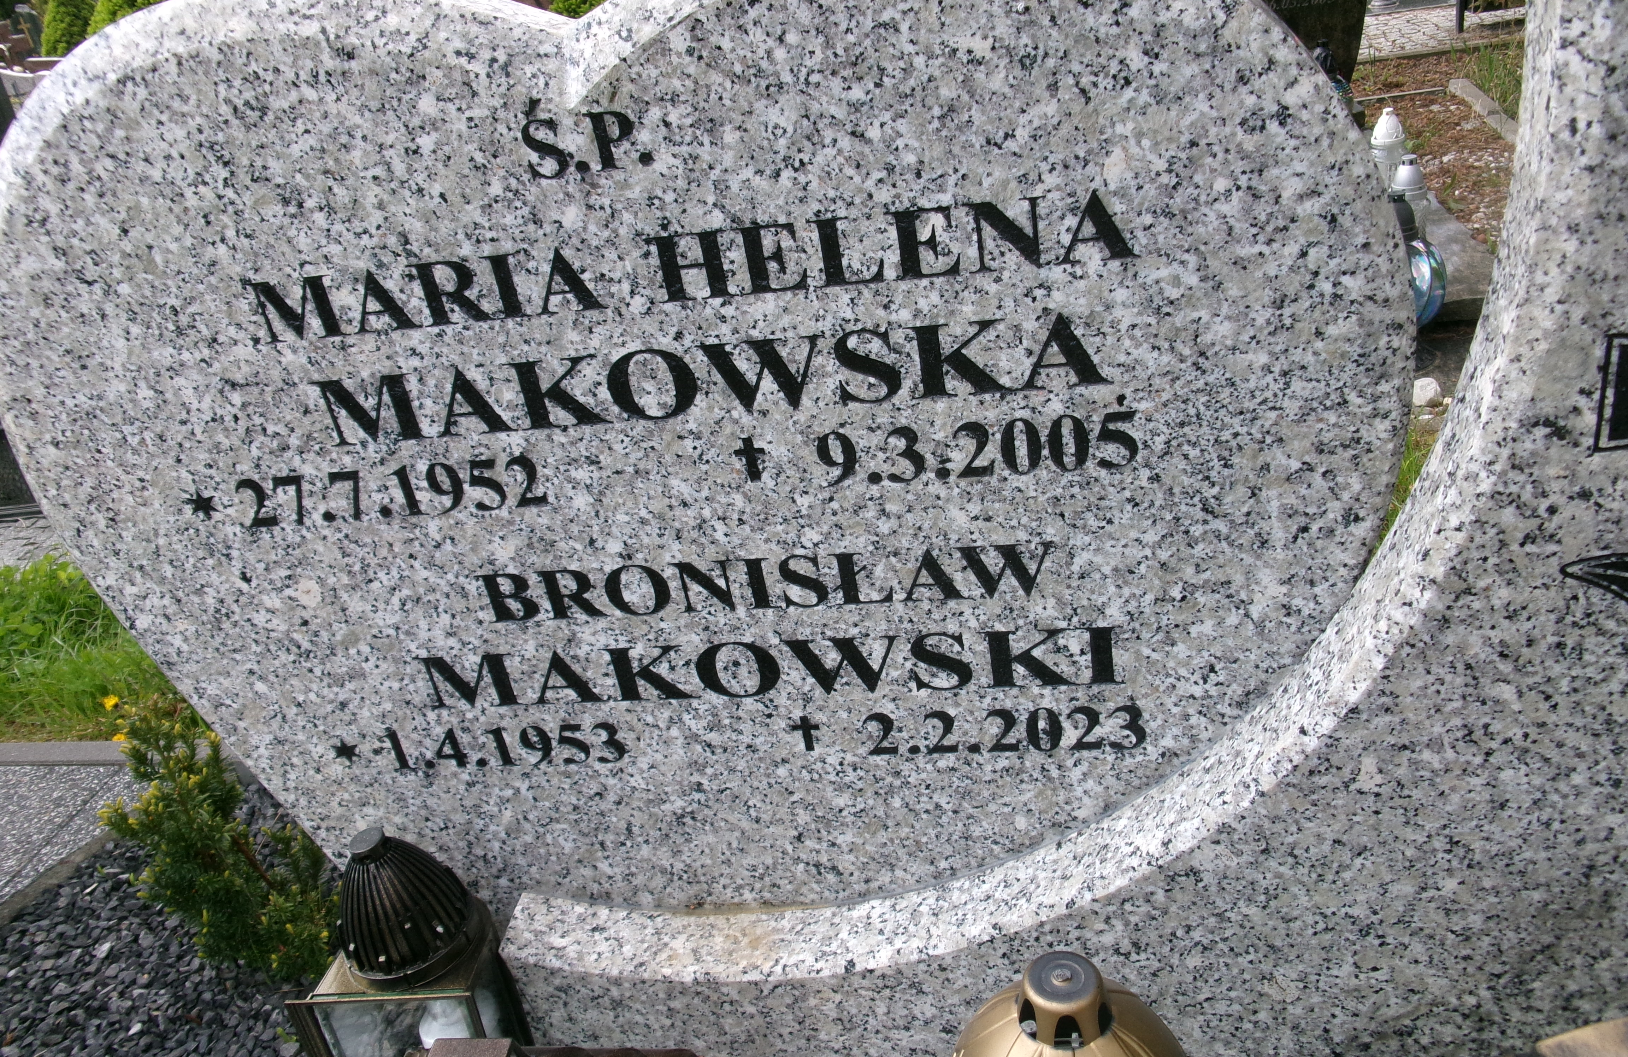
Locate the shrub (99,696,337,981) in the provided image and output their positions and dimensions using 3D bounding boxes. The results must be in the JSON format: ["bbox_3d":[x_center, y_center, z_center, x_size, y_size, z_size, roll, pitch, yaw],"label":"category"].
[{"bbox_3d":[-0.852,0.442,1.915,0.310,0.420,0.270,-3,29,12],"label":"shrub"}]

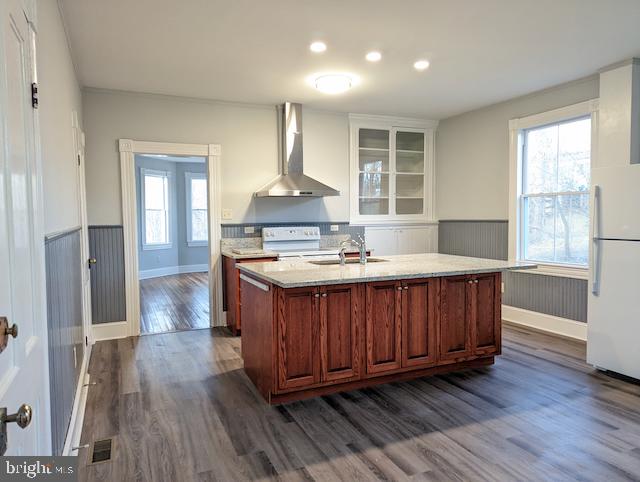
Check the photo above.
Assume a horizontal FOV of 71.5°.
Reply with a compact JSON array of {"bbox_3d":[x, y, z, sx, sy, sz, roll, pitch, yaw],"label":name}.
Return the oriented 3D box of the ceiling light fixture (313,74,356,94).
[{"bbox_3d":[0.147,-1.613,4.654,0.393,0.113,0.393,-2,3,-24],"label":"ceiling light fixture"}]

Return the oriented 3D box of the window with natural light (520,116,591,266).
[{"bbox_3d":[2.590,-0.523,4.953,0.098,1.561,0.913,-2,3,-24],"label":"window with natural light"}]

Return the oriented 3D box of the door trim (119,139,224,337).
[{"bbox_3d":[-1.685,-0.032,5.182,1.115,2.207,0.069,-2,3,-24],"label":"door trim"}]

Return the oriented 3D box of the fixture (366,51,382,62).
[{"bbox_3d":[0.481,-1.625,3.955,0.147,0.025,0.147,-2,3,-24],"label":"fixture"}]

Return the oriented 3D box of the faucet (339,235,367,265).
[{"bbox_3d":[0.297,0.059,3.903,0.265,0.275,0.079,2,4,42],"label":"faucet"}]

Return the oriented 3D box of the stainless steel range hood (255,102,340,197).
[{"bbox_3d":[-0.280,-1.118,5.462,0.900,1.154,0.550,-2,3,-24],"label":"stainless steel range hood"}]

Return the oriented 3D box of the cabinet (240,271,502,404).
[{"bbox_3d":[0.447,0.668,3.893,2.083,0.884,0.921,-2,3,-24],"label":"cabinet"}]

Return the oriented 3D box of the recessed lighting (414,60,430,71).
[{"bbox_3d":[0.965,-1.644,4.195,0.147,0.025,0.147,-2,3,-24],"label":"recessed lighting"}]

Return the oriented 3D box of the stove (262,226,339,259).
[{"bbox_3d":[-0.247,0.438,5.462,0.763,1.200,0.668,-2,3,-24],"label":"stove"}]

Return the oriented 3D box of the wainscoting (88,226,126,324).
[{"bbox_3d":[-2.355,0.383,4.908,0.360,1.081,0.029,-2,3,-24],"label":"wainscoting"}]

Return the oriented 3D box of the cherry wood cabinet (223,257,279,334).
[{"bbox_3d":[-0.810,0.614,5.263,0.487,0.884,0.596,-2,3,-24],"label":"cherry wood cabinet"}]

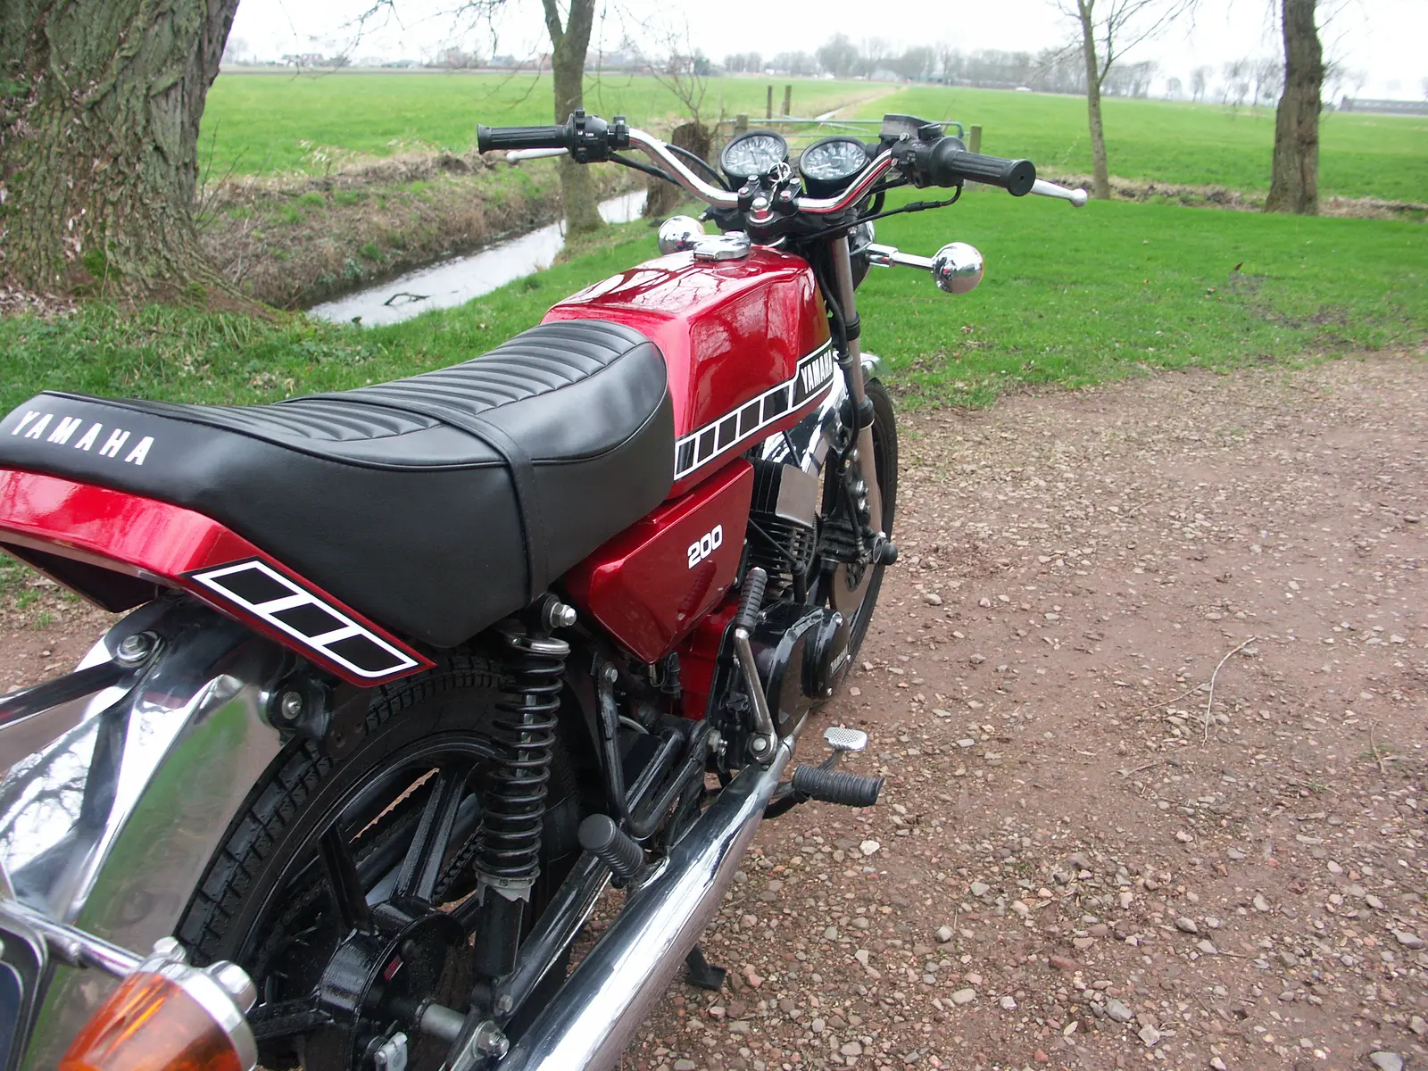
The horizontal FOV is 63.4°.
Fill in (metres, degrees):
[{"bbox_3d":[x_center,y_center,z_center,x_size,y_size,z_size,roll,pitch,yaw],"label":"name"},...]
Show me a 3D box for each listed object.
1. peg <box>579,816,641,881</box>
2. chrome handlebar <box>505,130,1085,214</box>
[{"bbox_3d":[-0.095,0.307,1.114,0.036,0.086,0.036,1,50,26],"label":"peg"},{"bbox_3d":[0.042,-0.449,1.455,0.745,0.100,0.170,11,24,25],"label":"chrome handlebar"}]

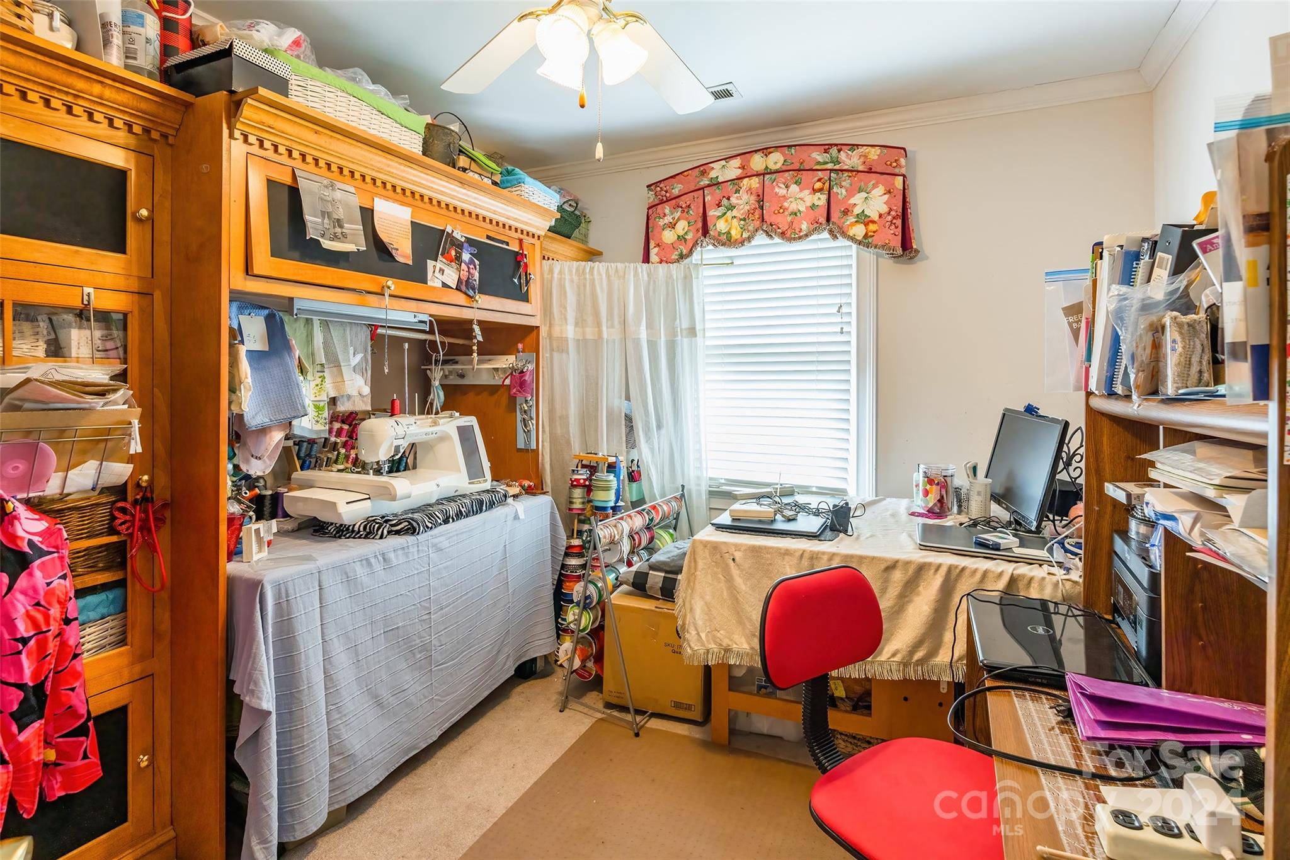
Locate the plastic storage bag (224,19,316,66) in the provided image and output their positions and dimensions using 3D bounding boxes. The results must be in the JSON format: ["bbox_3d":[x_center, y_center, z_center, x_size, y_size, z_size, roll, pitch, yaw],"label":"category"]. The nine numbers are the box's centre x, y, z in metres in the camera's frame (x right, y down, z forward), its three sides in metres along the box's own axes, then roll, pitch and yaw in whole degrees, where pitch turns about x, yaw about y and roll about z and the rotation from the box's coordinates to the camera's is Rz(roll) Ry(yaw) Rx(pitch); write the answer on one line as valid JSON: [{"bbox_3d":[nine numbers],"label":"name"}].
[{"bbox_3d":[-1.029,-1.053,1.607,0.196,0.175,0.227,2,3,28],"label":"plastic storage bag"}]

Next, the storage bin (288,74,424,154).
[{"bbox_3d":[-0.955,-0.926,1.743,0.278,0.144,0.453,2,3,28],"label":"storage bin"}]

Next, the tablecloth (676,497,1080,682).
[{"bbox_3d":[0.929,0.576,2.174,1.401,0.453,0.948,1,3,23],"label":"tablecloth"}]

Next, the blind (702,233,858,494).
[{"bbox_3d":[0.614,-0.408,2.824,0.793,1.380,0.062,1,3,23],"label":"blind"}]

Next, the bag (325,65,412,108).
[{"bbox_3d":[-0.878,-1.060,1.859,0.185,0.144,0.278,2,3,28],"label":"bag"}]

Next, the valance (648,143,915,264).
[{"bbox_3d":[0.585,-1.045,2.752,1.246,0.577,0.144,1,3,23],"label":"valance"}]

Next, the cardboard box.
[{"bbox_3d":[0.096,0.876,2.398,0.407,0.402,0.412,1,3,23],"label":"cardboard box"}]

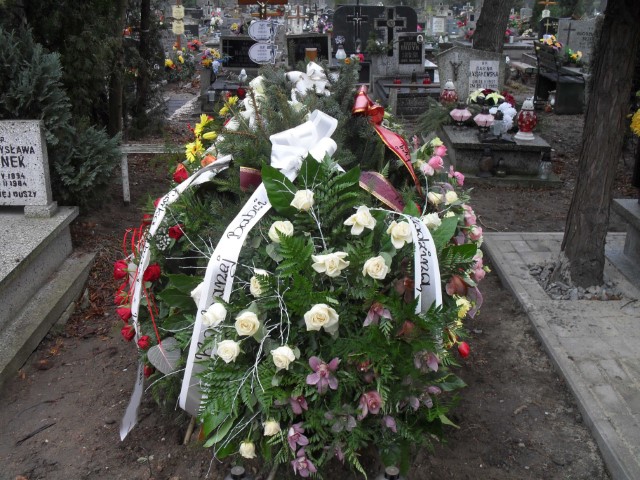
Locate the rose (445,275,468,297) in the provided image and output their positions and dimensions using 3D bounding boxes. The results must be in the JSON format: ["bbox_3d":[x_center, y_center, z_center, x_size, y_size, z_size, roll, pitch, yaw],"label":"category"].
[{"bbox_3d":[0.454,0.151,2.150,0.070,0.070,0.060,-8,23,-18],"label":"rose"}]

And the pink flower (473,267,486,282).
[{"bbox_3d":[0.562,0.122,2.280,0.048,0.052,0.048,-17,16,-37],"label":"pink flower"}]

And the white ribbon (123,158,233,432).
[{"bbox_3d":[-0.530,0.213,2.370,0.390,1.000,0.340,0,22,0],"label":"white ribbon"}]

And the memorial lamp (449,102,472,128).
[{"bbox_3d":[1.273,-1.119,5.840,0.190,0.250,0.190,0,22,0],"label":"memorial lamp"}]

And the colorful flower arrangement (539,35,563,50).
[{"bbox_3d":[3.261,-2.781,9.134,0.330,0.240,0.280,0,22,0],"label":"colorful flower arrangement"}]

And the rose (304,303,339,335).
[{"bbox_3d":[0.005,0.257,2.120,0.108,0.100,0.080,0,6,0],"label":"rose"}]

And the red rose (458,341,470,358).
[{"bbox_3d":[0.502,0.381,2.250,0.042,0.060,0.045,-12,25,-28],"label":"red rose"}]

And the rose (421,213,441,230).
[{"bbox_3d":[0.374,-0.062,2.170,0.068,0.060,0.060,-8,23,-18],"label":"rose"}]

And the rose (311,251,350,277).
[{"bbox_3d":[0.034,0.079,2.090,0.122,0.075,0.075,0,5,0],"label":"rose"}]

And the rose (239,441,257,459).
[{"bbox_3d":[-0.243,0.703,2.170,0.056,0.058,0.054,0,22,0],"label":"rose"}]

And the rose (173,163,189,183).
[{"bbox_3d":[-0.571,-0.276,2.650,0.060,0.075,0.060,0,22,0],"label":"rose"}]

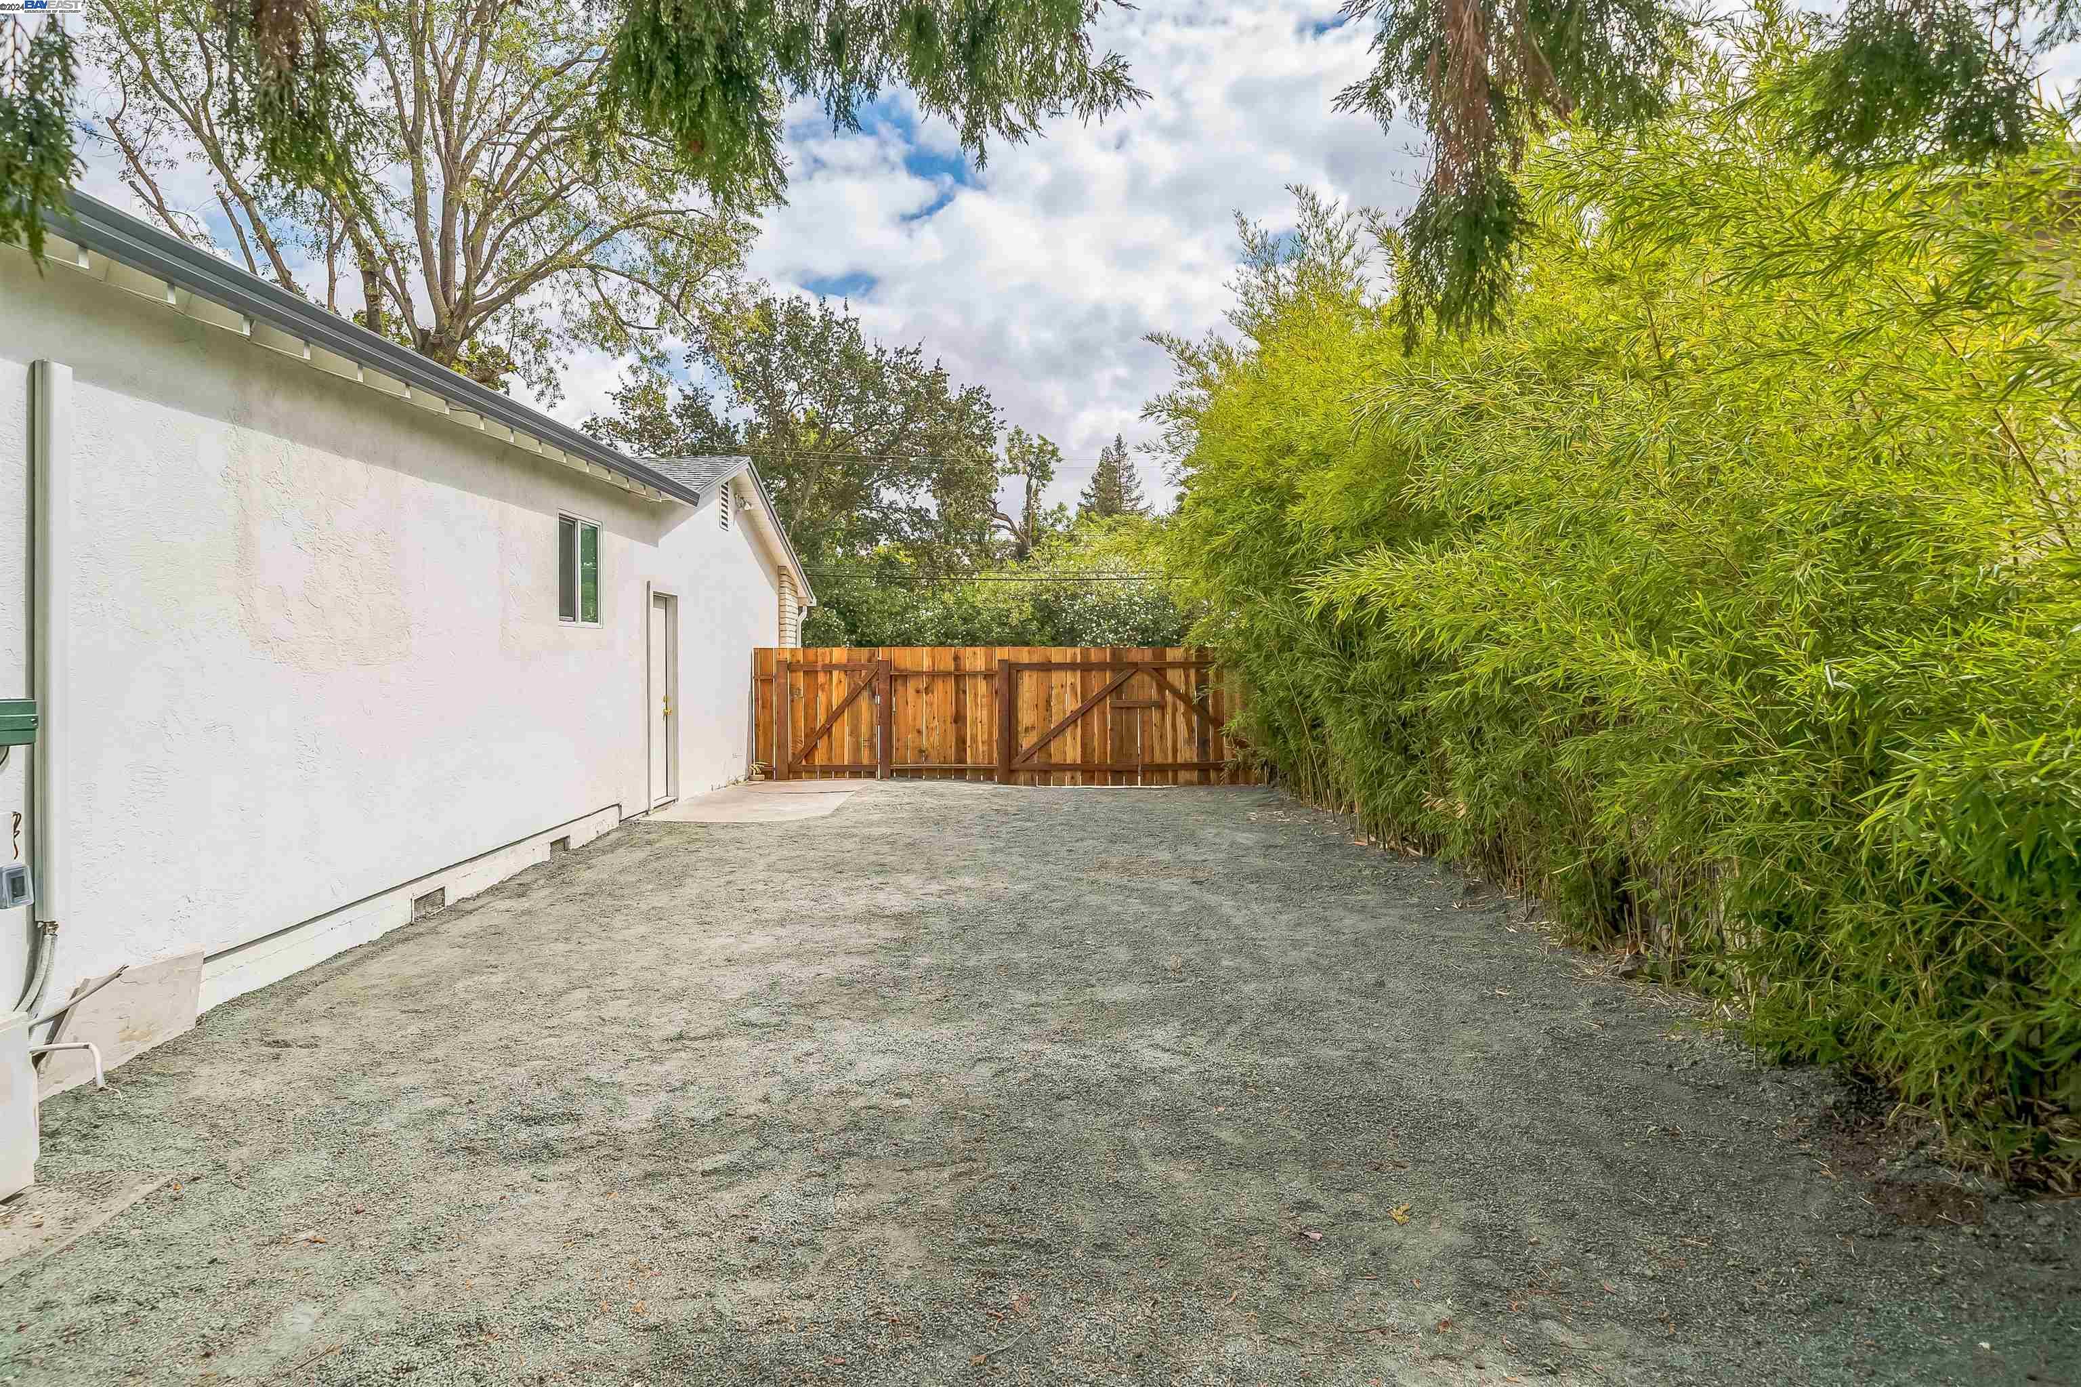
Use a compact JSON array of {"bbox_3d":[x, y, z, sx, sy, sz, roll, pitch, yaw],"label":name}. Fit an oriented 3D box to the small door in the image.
[{"bbox_3d":[-3.765,0.060,10.330,0.090,2.060,0.750,0,1,-1],"label":"small door"}]

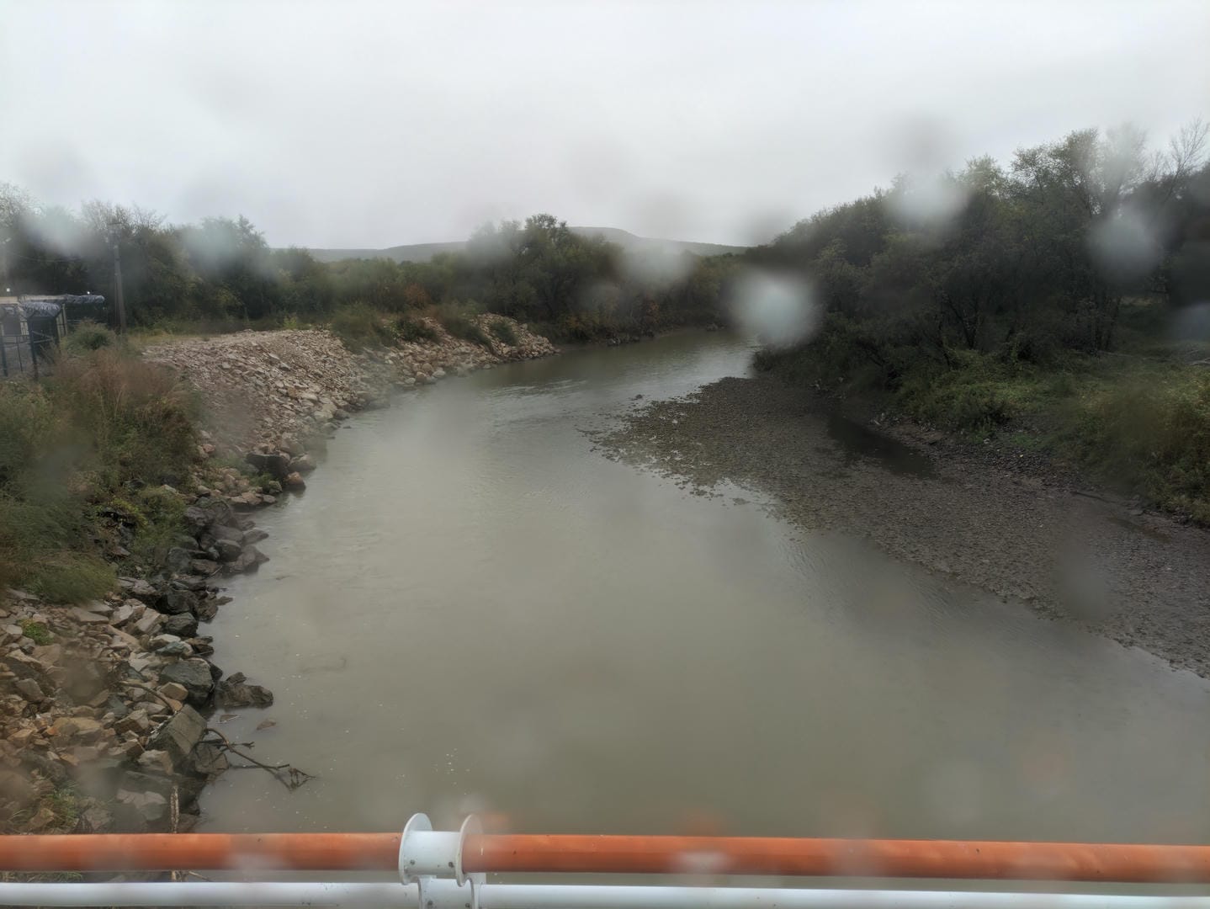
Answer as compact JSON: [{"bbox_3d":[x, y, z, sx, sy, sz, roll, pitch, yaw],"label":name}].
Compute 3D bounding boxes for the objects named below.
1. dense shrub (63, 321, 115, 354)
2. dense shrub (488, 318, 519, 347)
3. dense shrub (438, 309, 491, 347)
[{"bbox_3d":[-25.384,-5.767,43.000,2.600,1.750,2.400,1,11,0],"label":"dense shrub"},{"bbox_3d":[-8.792,-10.604,76.000,2.700,2.300,2.500,1,11,0],"label":"dense shrub"},{"bbox_3d":[-11.560,-10.474,72.000,4.200,3.000,3.600,1,11,0],"label":"dense shrub"}]

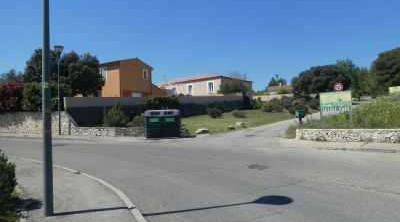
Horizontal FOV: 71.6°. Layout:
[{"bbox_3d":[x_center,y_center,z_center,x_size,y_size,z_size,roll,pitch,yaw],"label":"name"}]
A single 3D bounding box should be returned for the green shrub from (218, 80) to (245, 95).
[{"bbox_3d":[3.237,-2.312,28.500,2.590,1.810,2.400,0,1,0],"label":"green shrub"}]

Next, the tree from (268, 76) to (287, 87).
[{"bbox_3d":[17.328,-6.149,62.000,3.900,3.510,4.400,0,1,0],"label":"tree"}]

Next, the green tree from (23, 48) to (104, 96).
[{"bbox_3d":[-11.076,-2.799,22.500,6.450,4.610,5.800,0,1,0],"label":"green tree"}]

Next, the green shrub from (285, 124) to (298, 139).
[{"bbox_3d":[5.147,1.153,15.600,0.800,0.900,0.800,-1,0,18],"label":"green shrub"}]

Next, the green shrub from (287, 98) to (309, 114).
[{"bbox_3d":[11.427,-0.586,32.500,2.500,2.000,2.300,-1,0,19],"label":"green shrub"}]

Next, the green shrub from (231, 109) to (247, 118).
[{"bbox_3d":[3.818,0.278,27.500,1.500,0.820,1.350,-1,0,8],"label":"green shrub"}]

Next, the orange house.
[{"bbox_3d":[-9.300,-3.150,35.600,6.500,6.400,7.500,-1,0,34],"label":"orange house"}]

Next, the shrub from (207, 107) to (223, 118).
[{"bbox_3d":[1.412,0.195,27.000,1.500,1.000,1.400,-1,0,3],"label":"shrub"}]

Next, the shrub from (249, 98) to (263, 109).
[{"bbox_3d":[6.204,-0.783,31.000,1.520,1.420,1.500,0,1,0],"label":"shrub"}]

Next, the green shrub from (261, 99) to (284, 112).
[{"bbox_3d":[8.889,-0.638,34.000,2.900,1.500,2.200,-1,0,15],"label":"green shrub"}]

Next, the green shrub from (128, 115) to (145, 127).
[{"bbox_3d":[-3.837,0.671,17.300,1.210,0.760,1.200,0,1,0],"label":"green shrub"}]

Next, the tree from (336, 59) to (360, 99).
[{"bbox_3d":[26.686,-5.680,50.000,4.300,7.200,4.200,-1,0,28],"label":"tree"}]

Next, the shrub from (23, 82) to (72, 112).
[{"bbox_3d":[-9.899,-0.909,18.000,3.150,1.970,2.000,0,1,0],"label":"shrub"}]

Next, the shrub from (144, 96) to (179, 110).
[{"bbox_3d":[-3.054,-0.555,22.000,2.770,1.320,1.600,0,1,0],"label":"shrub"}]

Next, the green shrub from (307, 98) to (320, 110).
[{"bbox_3d":[15.144,-1.001,37.000,2.000,1.650,1.900,-1,0,22],"label":"green shrub"}]

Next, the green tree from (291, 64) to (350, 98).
[{"bbox_3d":[14.897,-3.433,34.000,7.370,4.210,6.500,0,1,0],"label":"green tree"}]

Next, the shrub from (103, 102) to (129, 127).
[{"bbox_3d":[-5.272,0.250,17.300,1.570,1.650,1.600,0,1,0],"label":"shrub"}]

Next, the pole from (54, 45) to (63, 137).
[{"bbox_3d":[-9.387,-1.368,18.500,0.580,6.000,0.580,-1,0,-27],"label":"pole"}]

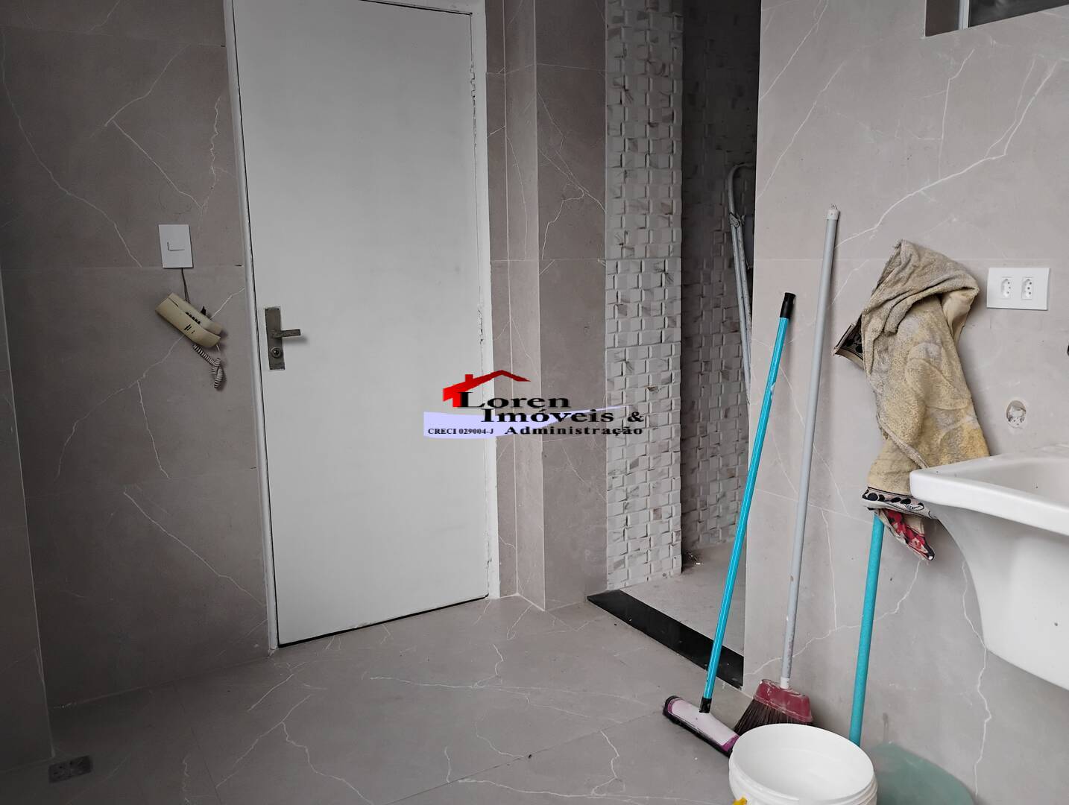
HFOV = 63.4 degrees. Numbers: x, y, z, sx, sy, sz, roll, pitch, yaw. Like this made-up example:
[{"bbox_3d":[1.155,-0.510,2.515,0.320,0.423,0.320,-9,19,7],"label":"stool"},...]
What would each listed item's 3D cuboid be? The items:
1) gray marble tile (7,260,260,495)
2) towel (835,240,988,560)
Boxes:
[{"bbox_3d":[-1.101,-0.071,2.401,0.600,0.600,0.014,-6,11,-30],"label":"gray marble tile"},{"bbox_3d":[0.774,-0.008,1.825,0.135,0.650,0.380,-6,11,-30],"label":"towel"}]

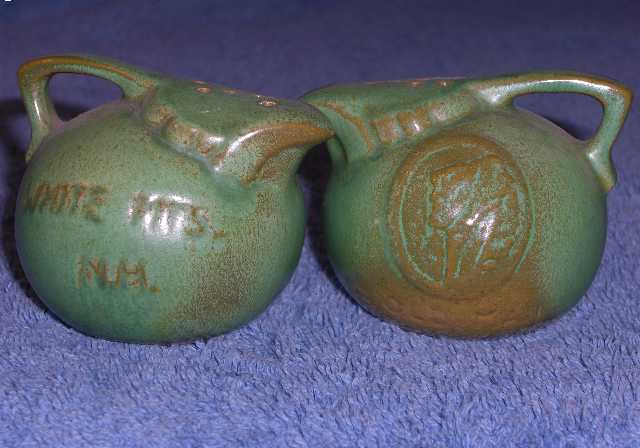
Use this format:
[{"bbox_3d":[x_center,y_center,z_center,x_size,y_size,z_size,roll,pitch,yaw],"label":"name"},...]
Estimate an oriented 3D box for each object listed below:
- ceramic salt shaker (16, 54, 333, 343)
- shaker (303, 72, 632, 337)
[{"bbox_3d":[-0.030,-0.004,0.352,0.068,0.054,0.059,7,21,18],"label":"ceramic salt shaker"},{"bbox_3d":[0.029,-0.005,0.360,0.068,0.054,0.059,4,20,12],"label":"shaker"}]

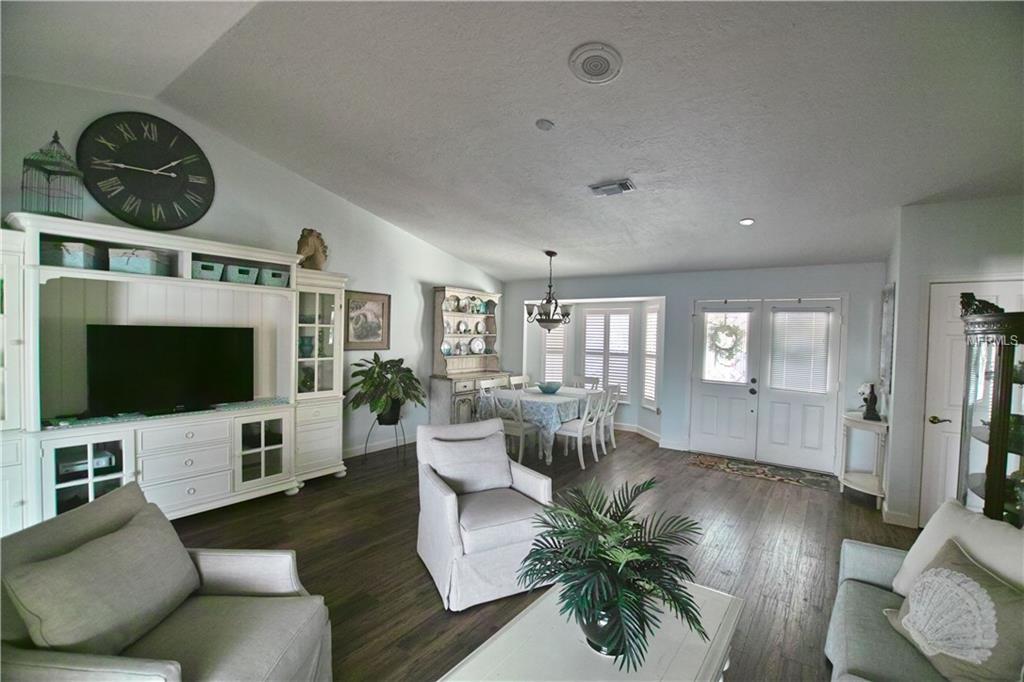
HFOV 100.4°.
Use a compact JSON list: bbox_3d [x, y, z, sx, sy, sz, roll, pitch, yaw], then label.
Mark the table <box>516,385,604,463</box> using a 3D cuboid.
[{"bbox_3d":[0.513,1.101,5.889,1.060,0.765,1.480,2,1,35],"label":"table"}]

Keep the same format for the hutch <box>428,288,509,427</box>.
[{"bbox_3d":[-0.590,0.344,6.554,0.470,2.200,1.360,2,1,38],"label":"hutch"}]

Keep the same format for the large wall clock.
[{"bbox_3d":[-3.004,-1.407,3.575,0.045,0.910,0.910,2,2,36],"label":"large wall clock"}]

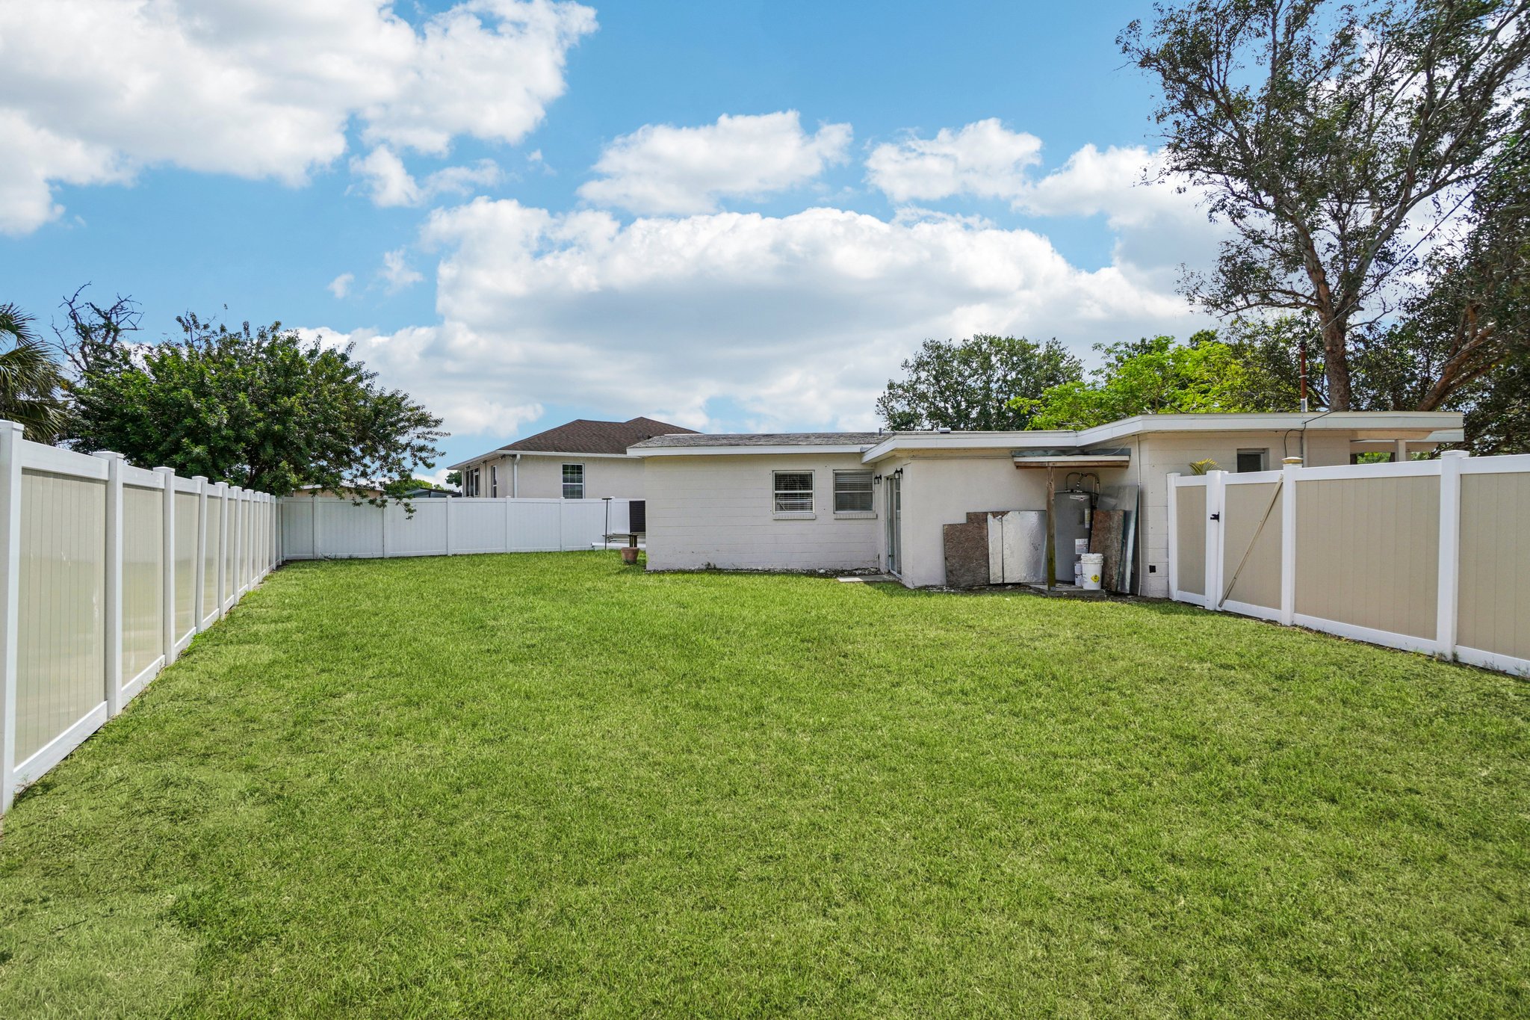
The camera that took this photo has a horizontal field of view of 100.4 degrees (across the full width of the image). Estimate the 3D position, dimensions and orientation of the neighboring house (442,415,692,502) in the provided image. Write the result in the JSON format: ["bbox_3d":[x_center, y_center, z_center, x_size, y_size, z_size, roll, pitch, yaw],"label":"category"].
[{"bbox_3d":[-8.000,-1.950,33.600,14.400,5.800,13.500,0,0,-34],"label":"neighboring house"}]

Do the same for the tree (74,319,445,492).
[{"bbox_3d":[-14.100,-2.000,18.200,9.200,6.900,8.600,0,0,0],"label":"tree"}]

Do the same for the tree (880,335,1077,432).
[{"bbox_3d":[11.200,-3.750,33.000,10.800,10.400,10.400,0,0,0],"label":"tree"}]

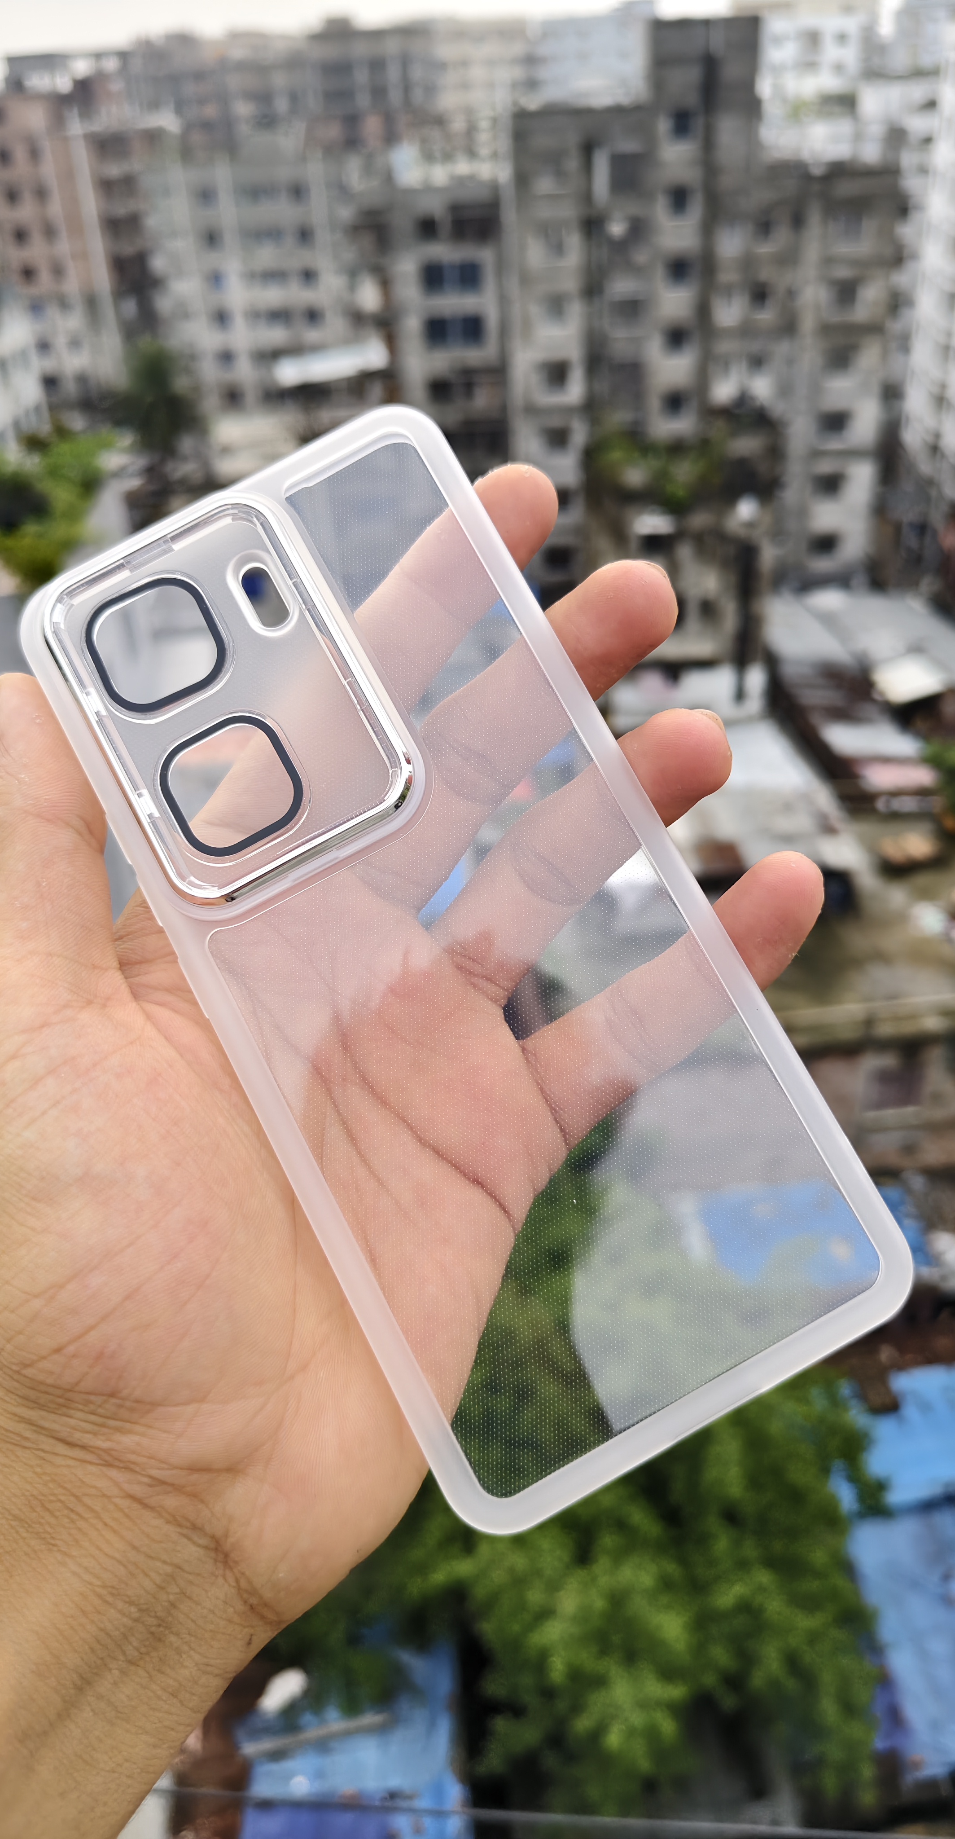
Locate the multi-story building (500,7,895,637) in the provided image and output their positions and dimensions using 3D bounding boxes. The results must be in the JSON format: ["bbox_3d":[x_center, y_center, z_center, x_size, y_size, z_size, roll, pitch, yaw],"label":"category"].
[{"bbox_3d":[10.832,-32.381,67.768,18.300,27.300,13.000,-3,30,2],"label":"multi-story building"}]

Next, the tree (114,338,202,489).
[{"bbox_3d":[-23.627,-37.038,90.671,5.800,11.400,5.800,-4,30,0],"label":"tree"}]

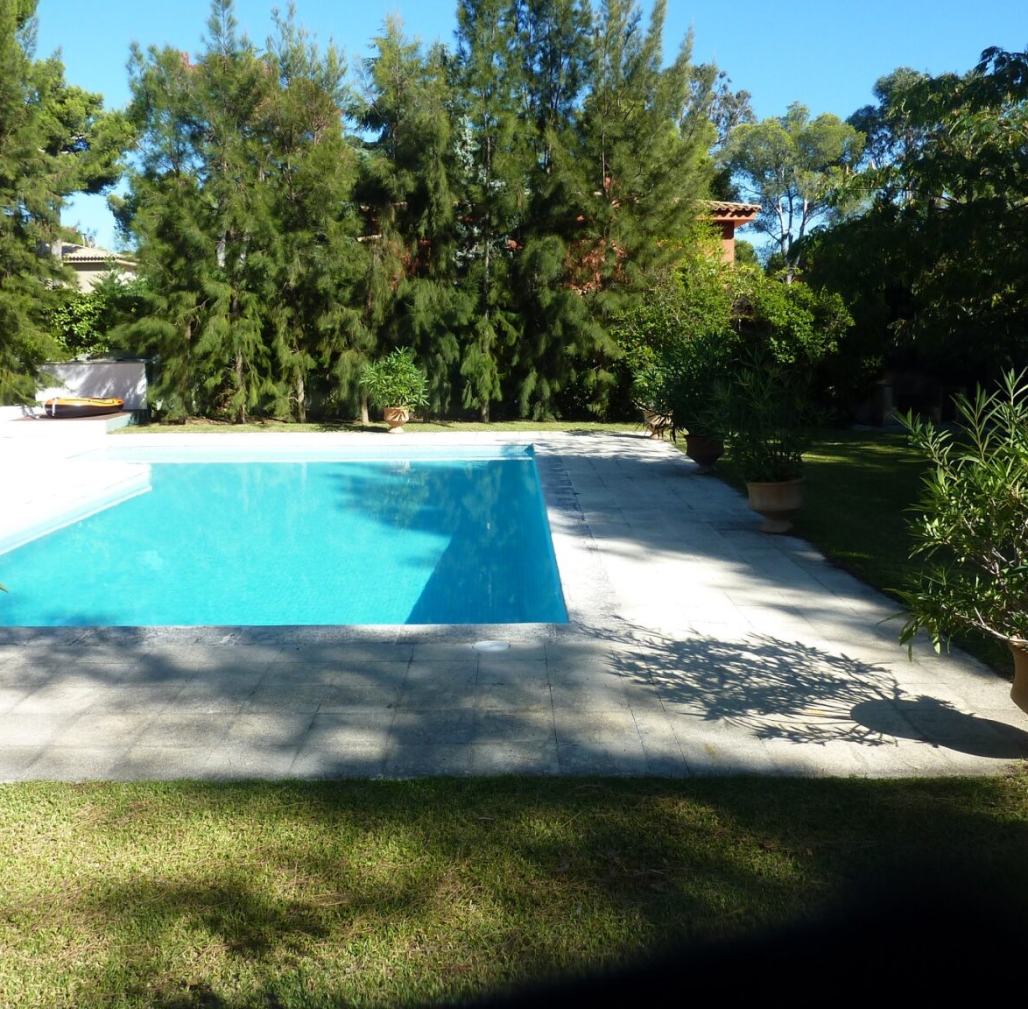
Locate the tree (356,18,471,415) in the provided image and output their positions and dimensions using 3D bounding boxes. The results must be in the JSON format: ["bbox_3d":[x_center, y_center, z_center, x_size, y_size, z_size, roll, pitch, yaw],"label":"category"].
[{"bbox_3d":[-2.005,-5.563,19.512,2.286,7.835,2.218,0,10,-1],"label":"tree"}]

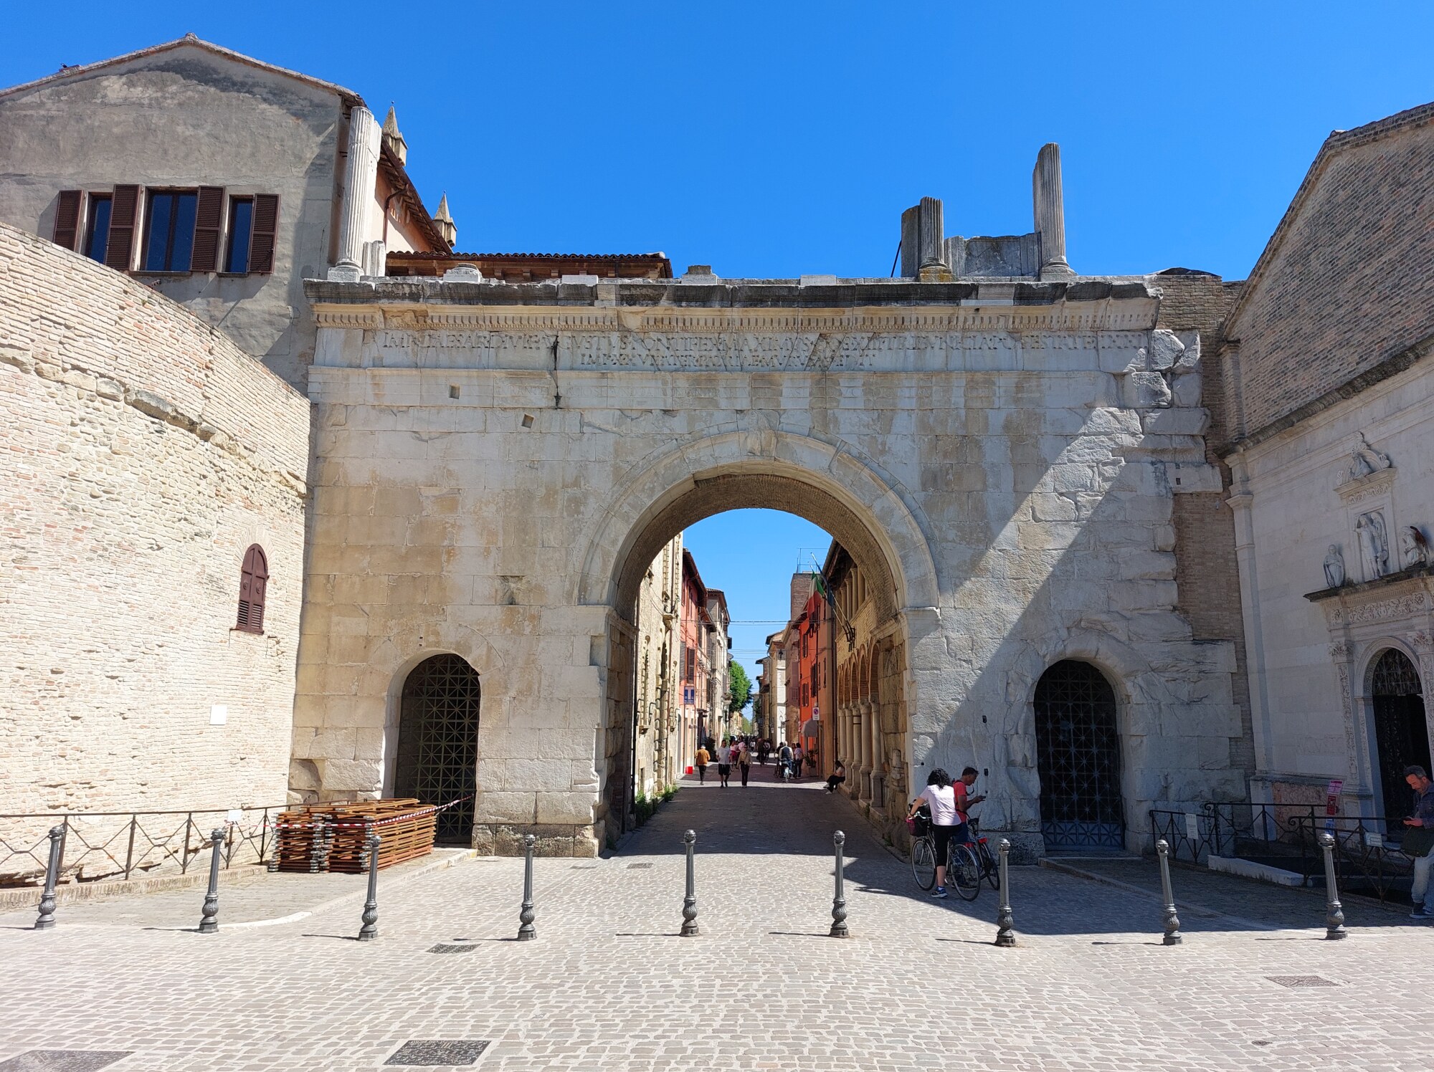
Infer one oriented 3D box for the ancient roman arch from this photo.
[{"bbox_3d":[0.962,0.723,22.268,18.900,12.000,4.800,0,-11,2],"label":"ancient roman arch"}]

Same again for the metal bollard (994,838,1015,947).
[{"bbox_3d":[2.878,3.579,9.998,0.190,1.015,0.190,0,-11,2],"label":"metal bollard"}]

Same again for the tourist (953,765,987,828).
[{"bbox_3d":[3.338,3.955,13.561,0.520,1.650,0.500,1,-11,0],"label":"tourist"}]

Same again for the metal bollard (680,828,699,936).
[{"bbox_3d":[-0.268,3.531,10.148,0.190,1.015,0.190,0,-11,2],"label":"metal bollard"}]

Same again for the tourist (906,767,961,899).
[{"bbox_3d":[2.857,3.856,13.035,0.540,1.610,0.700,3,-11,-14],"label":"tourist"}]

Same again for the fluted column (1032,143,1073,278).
[{"bbox_3d":[5.986,-5.719,17.901,0.700,2.662,0.720,0,-11,2],"label":"fluted column"}]

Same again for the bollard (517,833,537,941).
[{"bbox_3d":[-1.895,3.536,10.048,0.190,1.015,0.190,0,-11,2],"label":"bollard"}]

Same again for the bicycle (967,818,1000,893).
[{"bbox_3d":[3.670,4.379,14.061,0.600,1.050,1.750,-7,-10,-6],"label":"bicycle"}]

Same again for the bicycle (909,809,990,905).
[{"bbox_3d":[2.972,4.148,13.021,0.600,1.080,1.750,-1,-10,-17],"label":"bicycle"}]

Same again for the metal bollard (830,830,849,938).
[{"bbox_3d":[1.196,3.401,9.744,0.180,1.000,0.180,1,-11,0],"label":"metal bollard"}]

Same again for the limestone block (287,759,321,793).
[{"bbox_3d":[-8.182,4.795,19.916,0.720,0.600,0.550,0,-11,2],"label":"limestone block"}]

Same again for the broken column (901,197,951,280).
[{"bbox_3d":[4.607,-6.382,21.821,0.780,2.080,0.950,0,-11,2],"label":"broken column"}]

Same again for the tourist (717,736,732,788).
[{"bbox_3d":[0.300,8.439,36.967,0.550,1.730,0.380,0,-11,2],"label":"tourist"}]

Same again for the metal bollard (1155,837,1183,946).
[{"bbox_3d":[4.540,3.580,10.021,0.180,1.000,0.180,1,-11,0],"label":"metal bollard"}]

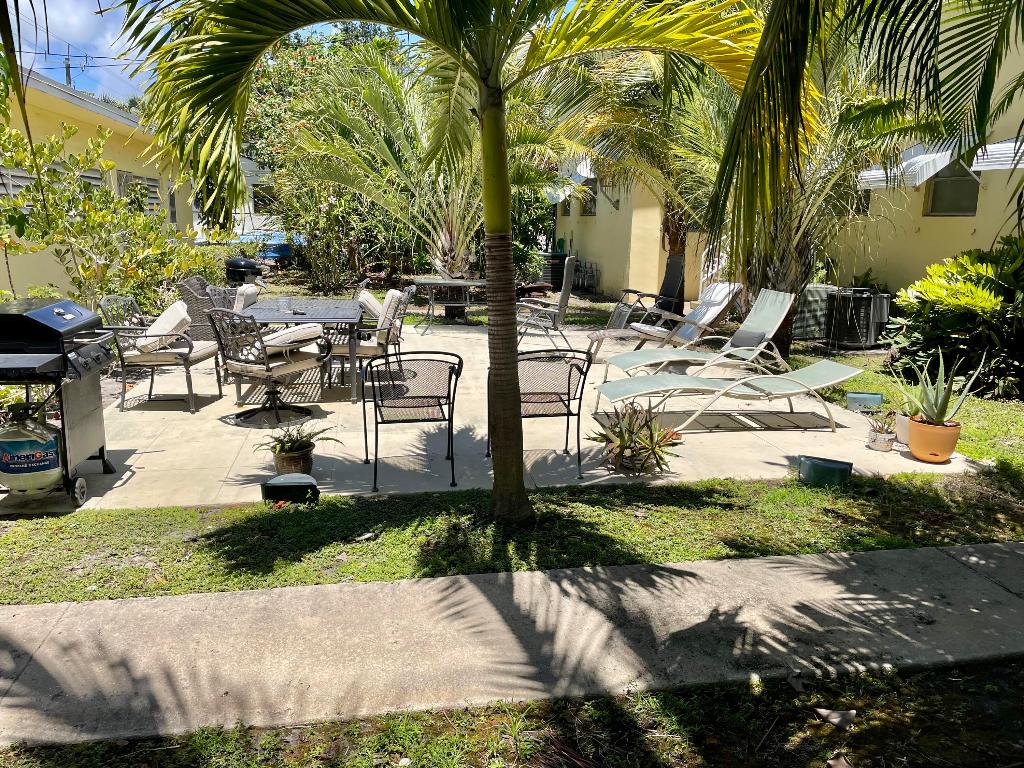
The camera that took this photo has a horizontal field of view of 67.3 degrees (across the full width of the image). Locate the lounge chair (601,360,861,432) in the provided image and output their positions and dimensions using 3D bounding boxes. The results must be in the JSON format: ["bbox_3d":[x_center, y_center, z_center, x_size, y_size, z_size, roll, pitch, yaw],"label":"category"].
[{"bbox_3d":[1.739,0.067,6.300,2.020,0.480,0.620,0,13,-5],"label":"lounge chair"}]

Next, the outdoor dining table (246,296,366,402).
[{"bbox_3d":[-2.045,-0.368,7.505,1.050,0.710,1.820,-1,13,-10],"label":"outdoor dining table"}]

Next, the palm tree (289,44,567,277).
[{"bbox_3d":[-1.210,-3.076,11.920,4.100,4.100,3.700,-1,13,-10],"label":"palm tree"}]

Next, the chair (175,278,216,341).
[{"bbox_3d":[-3.340,-0.814,8.997,0.760,0.900,0.720,0,13,-3],"label":"chair"}]

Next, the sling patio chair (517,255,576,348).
[{"bbox_3d":[0.403,-0.857,8.835,0.720,1.150,0.600,3,12,7],"label":"sling patio chair"}]

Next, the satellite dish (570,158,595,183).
[{"bbox_3d":[1.729,-5.127,18.341,0.500,0.520,0.250,6,13,22],"label":"satellite dish"}]

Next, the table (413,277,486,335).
[{"bbox_3d":[-0.732,-1.079,10.794,1.250,0.710,1.000,-1,12,-11],"label":"table"}]

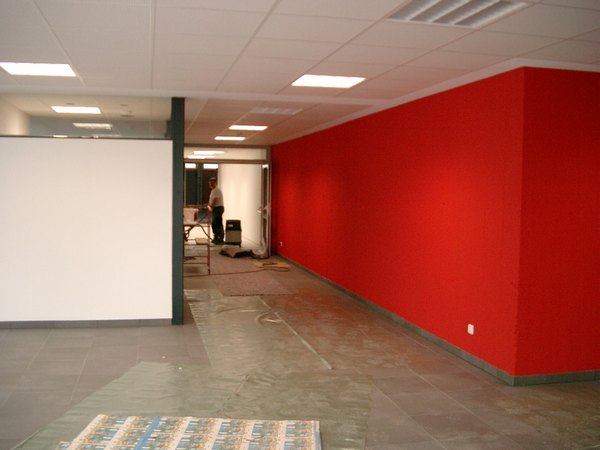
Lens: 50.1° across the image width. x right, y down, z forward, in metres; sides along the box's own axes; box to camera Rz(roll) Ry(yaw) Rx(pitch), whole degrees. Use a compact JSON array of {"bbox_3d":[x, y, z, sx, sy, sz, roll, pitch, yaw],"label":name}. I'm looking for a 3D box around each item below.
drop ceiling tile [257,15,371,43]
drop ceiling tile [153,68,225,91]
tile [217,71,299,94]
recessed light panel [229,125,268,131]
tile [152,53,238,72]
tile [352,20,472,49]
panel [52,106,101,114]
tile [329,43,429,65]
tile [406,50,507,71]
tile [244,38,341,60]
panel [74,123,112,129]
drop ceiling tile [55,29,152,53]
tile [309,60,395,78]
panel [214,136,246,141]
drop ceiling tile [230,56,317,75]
[{"bbox_3d":[0.070,-1.190,3.914,0.613,0.025,0.614,0,4,-13],"label":"drop ceiling tile"},{"bbox_3d":[-1.031,-1.331,5.869,0.613,0.025,1.166,0,4,-13],"label":"drop ceiling tile"},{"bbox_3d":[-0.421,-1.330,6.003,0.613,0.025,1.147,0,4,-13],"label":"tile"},{"bbox_3d":[-0.859,-1.610,10.426,0.600,0.060,0.600,0,4,-13],"label":"recessed light panel"},{"bbox_3d":[-0.808,-1.237,4.824,0.608,0.025,0.608,0,4,-13],"label":"tile"},{"bbox_3d":[0.665,-1.162,3.918,0.608,0.025,0.608,0,4,-13],"label":"tile"},{"bbox_3d":[-2.819,-1.478,8.086,0.600,0.060,0.600,0,4,-13],"label":"panel"},{"bbox_3d":[0.536,-1.230,4.665,0.613,0.025,0.614,0,4,-13],"label":"tile"},{"bbox_3d":[1.144,-1.228,4.808,0.613,0.025,0.614,0,4,-13],"label":"tile"},{"bbox_3d":[-0.070,-1.204,4.370,0.608,0.025,0.608,0,4,-13],"label":"tile"},{"bbox_3d":[-3.510,-1.704,10.952,0.594,0.050,0.601,0,4,-13],"label":"panel"},{"bbox_3d":[-1.304,-1.237,4.297,0.613,0.025,0.614,0,4,-13],"label":"drop ceiling tile"},{"bbox_3d":[0.383,-1.246,5.104,0.608,0.025,0.608,0,4,-13],"label":"tile"},{"bbox_3d":[-1.475,-1.821,13.356,0.594,0.050,0.601,0,4,-13],"label":"panel"},{"bbox_3d":[-0.202,-1.247,4.963,0.608,0.025,0.608,0,4,-13],"label":"drop ceiling tile"}]

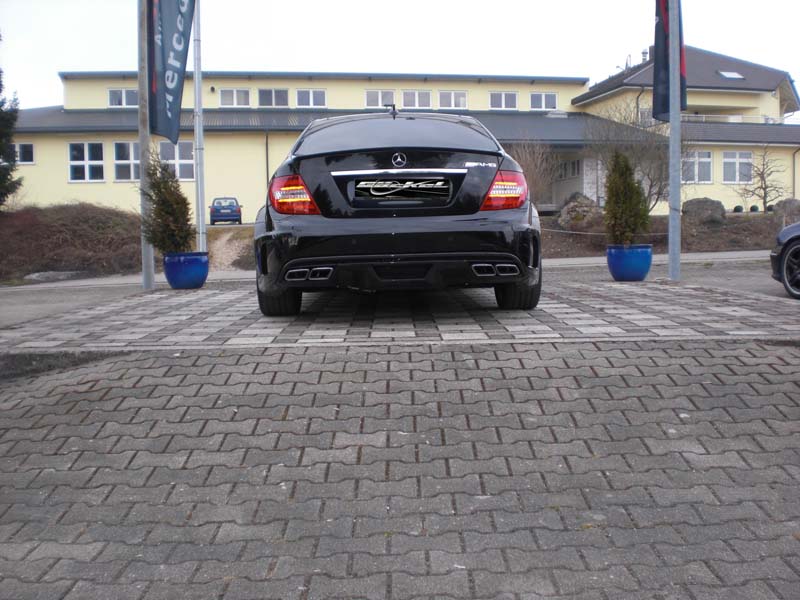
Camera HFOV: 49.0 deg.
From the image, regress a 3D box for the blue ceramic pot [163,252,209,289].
[{"bbox_3d":[-2.054,-0.280,8.450,0.430,0.335,0.430,-2,5,-14],"label":"blue ceramic pot"}]

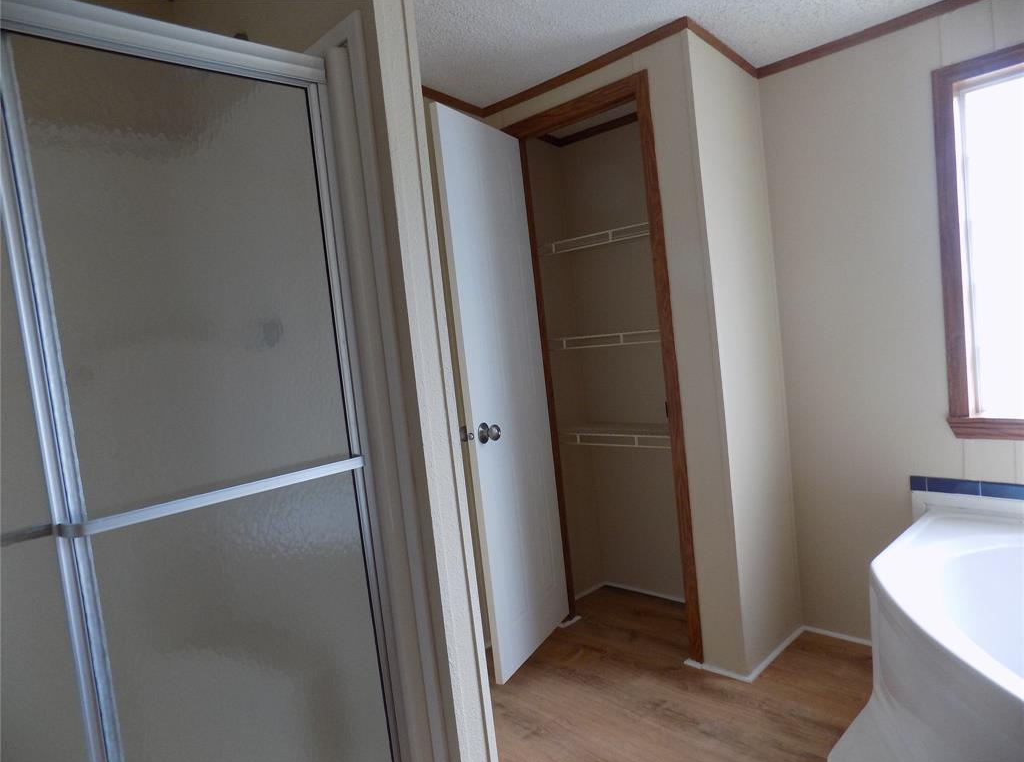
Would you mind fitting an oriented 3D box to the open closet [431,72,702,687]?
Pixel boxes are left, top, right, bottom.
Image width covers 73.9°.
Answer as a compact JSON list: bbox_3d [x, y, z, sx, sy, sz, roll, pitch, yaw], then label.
[{"bbox_3d":[0.274,0.006,2.614,0.753,2.118,0.996,-3,5,45],"label":"open closet"}]

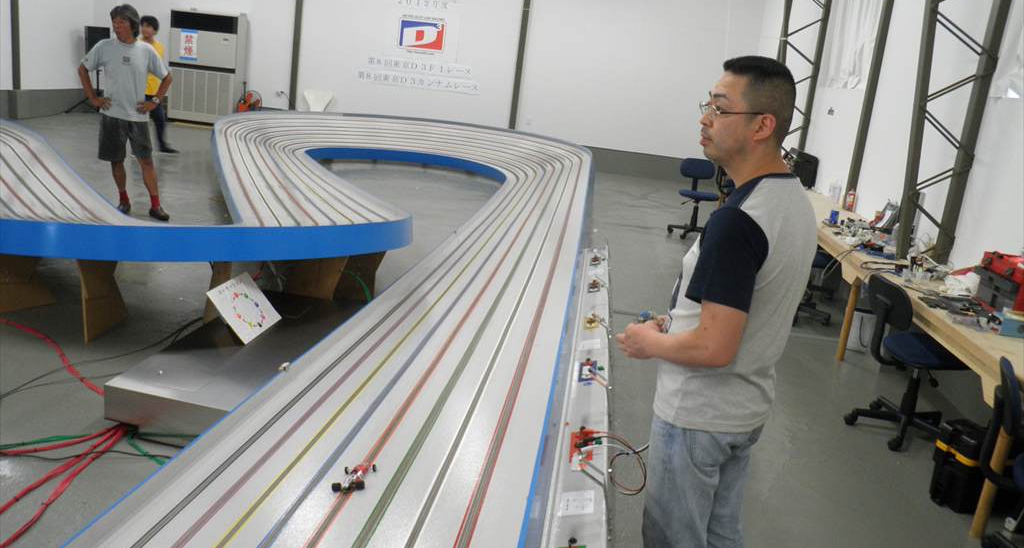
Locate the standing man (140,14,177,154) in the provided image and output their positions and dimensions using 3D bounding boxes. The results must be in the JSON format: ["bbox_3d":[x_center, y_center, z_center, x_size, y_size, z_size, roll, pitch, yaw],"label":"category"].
[{"bbox_3d":[-4.556,-2.400,10.515,0.490,1.690,0.400,-3,17,-35],"label":"standing man"}]

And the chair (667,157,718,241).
[{"bbox_3d":[2.047,-0.821,9.077,0.570,0.840,0.570,5,14,-8],"label":"chair"}]

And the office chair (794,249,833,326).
[{"bbox_3d":[2.278,-0.049,6.128,0.570,0.830,0.570,8,14,5],"label":"office chair"}]

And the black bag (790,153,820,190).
[{"bbox_3d":[3.115,-1.127,8.979,0.320,0.320,0.300,12,15,20],"label":"black bag"}]

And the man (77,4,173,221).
[{"bbox_3d":[-3.184,-1.352,6.918,0.700,1.720,0.400,1,15,-23],"label":"man"}]

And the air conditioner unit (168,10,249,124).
[{"bbox_3d":[-5.251,-3.530,14.337,1.180,1.865,0.420,8,14,5],"label":"air conditioner unit"}]

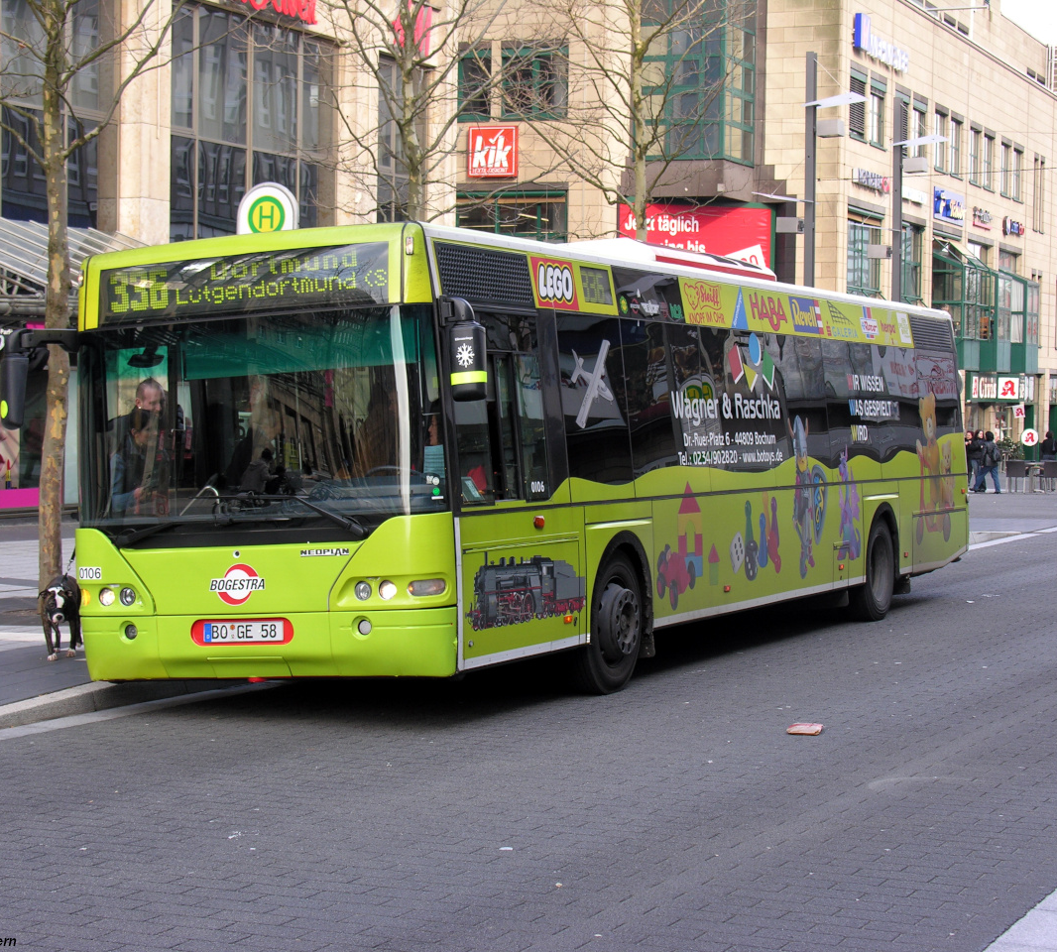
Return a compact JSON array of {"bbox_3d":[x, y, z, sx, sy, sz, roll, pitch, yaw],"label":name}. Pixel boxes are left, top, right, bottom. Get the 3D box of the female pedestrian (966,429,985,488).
[{"bbox_3d":[12.349,-0.416,64.800,0.420,1.690,0.500,3,3,37],"label":"female pedestrian"}]

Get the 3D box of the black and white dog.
[{"bbox_3d":[-3.130,0.930,15.800,0.280,0.530,0.820,1,2,-3],"label":"black and white dog"}]

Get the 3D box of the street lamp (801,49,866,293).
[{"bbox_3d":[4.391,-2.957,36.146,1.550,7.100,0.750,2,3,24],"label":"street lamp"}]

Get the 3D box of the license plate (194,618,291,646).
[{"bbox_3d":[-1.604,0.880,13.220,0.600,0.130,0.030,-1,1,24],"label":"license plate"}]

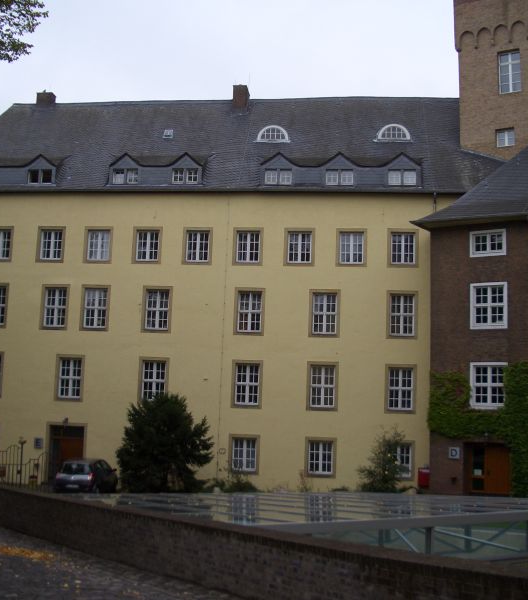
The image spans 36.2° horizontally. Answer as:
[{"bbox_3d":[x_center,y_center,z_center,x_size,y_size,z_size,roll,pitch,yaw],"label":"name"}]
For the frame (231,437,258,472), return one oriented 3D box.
[{"bbox_3d":[-0.938,7.334,38.398,1.141,1.525,0.130,1,-7,8],"label":"frame"}]

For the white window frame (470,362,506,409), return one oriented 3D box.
[{"bbox_3d":[9.659,3.687,34.662,1.620,1.957,0.200,-3,-8,34],"label":"white window frame"}]

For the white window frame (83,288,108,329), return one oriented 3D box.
[{"bbox_3d":[-8.391,0.396,40.321,1.152,1.979,0.130,1,-7,8],"label":"white window frame"}]

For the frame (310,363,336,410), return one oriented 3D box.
[{"bbox_3d":[2.690,3.960,36.880,1.125,1.935,0.180,1,-7,8],"label":"frame"}]

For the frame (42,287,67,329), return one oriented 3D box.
[{"bbox_3d":[-10.734,0.375,41.624,1.144,2.058,0.150,1,-7,8],"label":"frame"}]

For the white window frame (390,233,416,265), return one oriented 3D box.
[{"bbox_3d":[6.610,-2.468,38.494,1.135,1.537,0.130,1,-7,8],"label":"white window frame"}]

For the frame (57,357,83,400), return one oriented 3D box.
[{"bbox_3d":[-9.324,3.795,39.056,1.120,1.970,0.150,1,-7,8],"label":"frame"}]

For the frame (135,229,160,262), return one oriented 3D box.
[{"bbox_3d":[-5.795,-2.713,40.322,1.146,1.557,0.130,1,-7,8],"label":"frame"}]

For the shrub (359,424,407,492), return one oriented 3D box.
[{"bbox_3d":[5.430,7.372,37.197,2.180,3.121,2.071,1,-7,8],"label":"shrub"}]

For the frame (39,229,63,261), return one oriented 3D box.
[{"bbox_3d":[-10.521,-2.724,40.067,1.120,1.540,0.150,1,-7,8],"label":"frame"}]

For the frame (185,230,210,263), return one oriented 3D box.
[{"bbox_3d":[-3.114,-2.531,38.453,1.118,1.520,0.180,1,-7,8],"label":"frame"}]

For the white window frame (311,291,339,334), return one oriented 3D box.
[{"bbox_3d":[2.996,0.667,39.777,1.156,2.030,0.150,1,-7,8],"label":"white window frame"}]

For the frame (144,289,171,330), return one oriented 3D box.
[{"bbox_3d":[-5.250,0.457,39.859,1.148,2.018,0.130,1,-7,8],"label":"frame"}]

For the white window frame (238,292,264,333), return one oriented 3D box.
[{"bbox_3d":[-0.693,0.582,40.274,1.179,2.028,0.150,1,-7,8],"label":"white window frame"}]

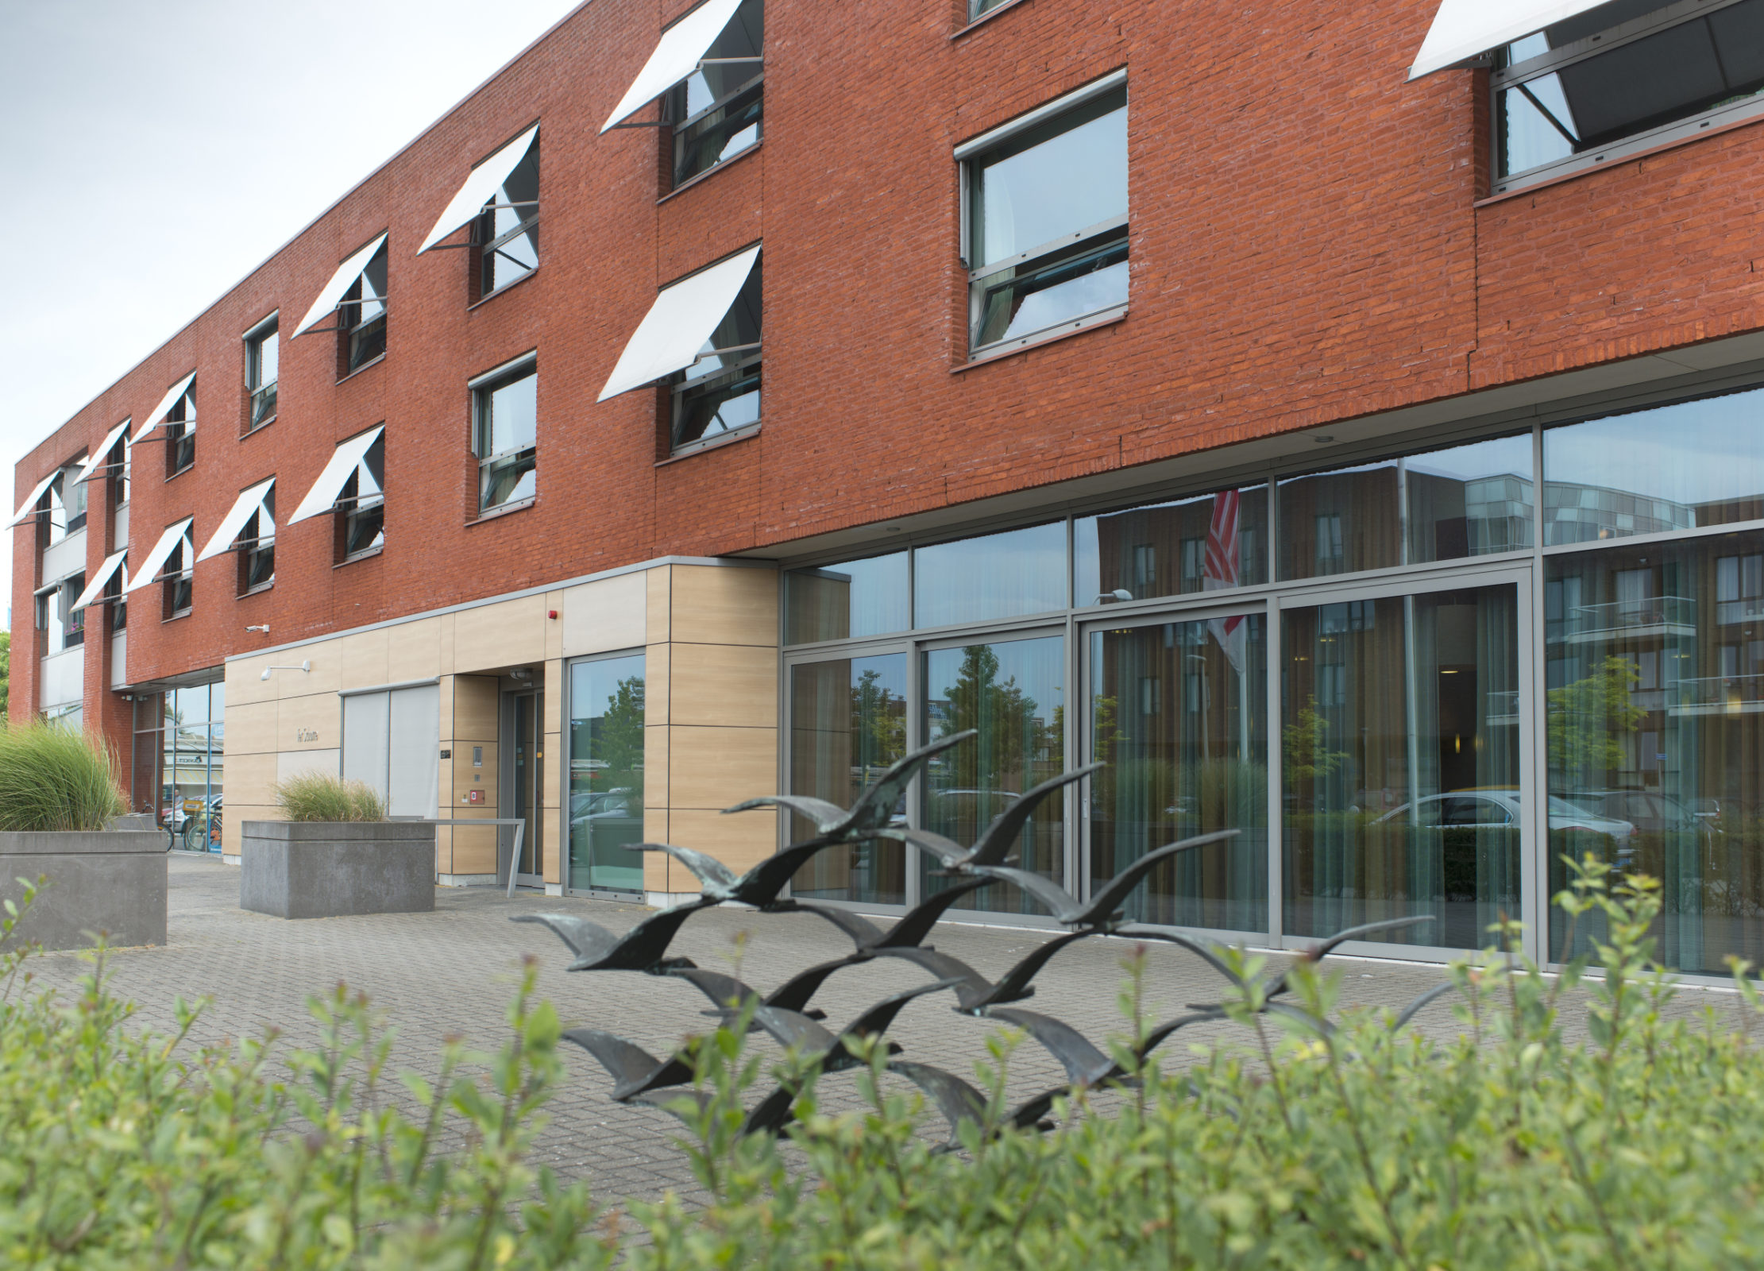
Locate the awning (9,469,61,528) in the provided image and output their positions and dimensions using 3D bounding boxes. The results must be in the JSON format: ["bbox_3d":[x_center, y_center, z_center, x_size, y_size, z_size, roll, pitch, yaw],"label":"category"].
[{"bbox_3d":[-21.770,-3.442,42.056,0.735,1.290,2.600,4,-5,-38],"label":"awning"}]

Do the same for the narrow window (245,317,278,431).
[{"bbox_3d":[-10.764,-4.501,28.589,0.170,1.840,1.950,3,-5,-38],"label":"narrow window"}]

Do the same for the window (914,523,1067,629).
[{"bbox_3d":[0.929,-0.504,14.544,0.100,0.768,2.026,3,-5,-38],"label":"window"}]

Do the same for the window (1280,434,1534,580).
[{"bbox_3d":[3.527,-0.837,11.231,0.100,0.769,2.005,3,-5,-38],"label":"window"}]

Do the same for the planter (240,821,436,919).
[{"bbox_3d":[-5.149,2.202,15.562,1.400,0.850,1.400,4,-5,-38],"label":"planter"}]

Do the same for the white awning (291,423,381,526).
[{"bbox_3d":[-8.194,-2.385,24.596,0.735,1.290,1.980,4,-5,-38],"label":"white awning"}]

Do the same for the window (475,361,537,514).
[{"bbox_3d":[-4.752,-2.443,20.701,0.170,1.900,1.950,3,-5,-38],"label":"window"}]

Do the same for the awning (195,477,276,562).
[{"bbox_3d":[-11.084,-1.976,28.078,0.760,1.320,1.970,3,-5,-38],"label":"awning"}]

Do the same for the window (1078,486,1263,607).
[{"bbox_3d":[2.291,-0.697,13.267,0.080,0.780,2.080,4,-5,-38],"label":"window"}]

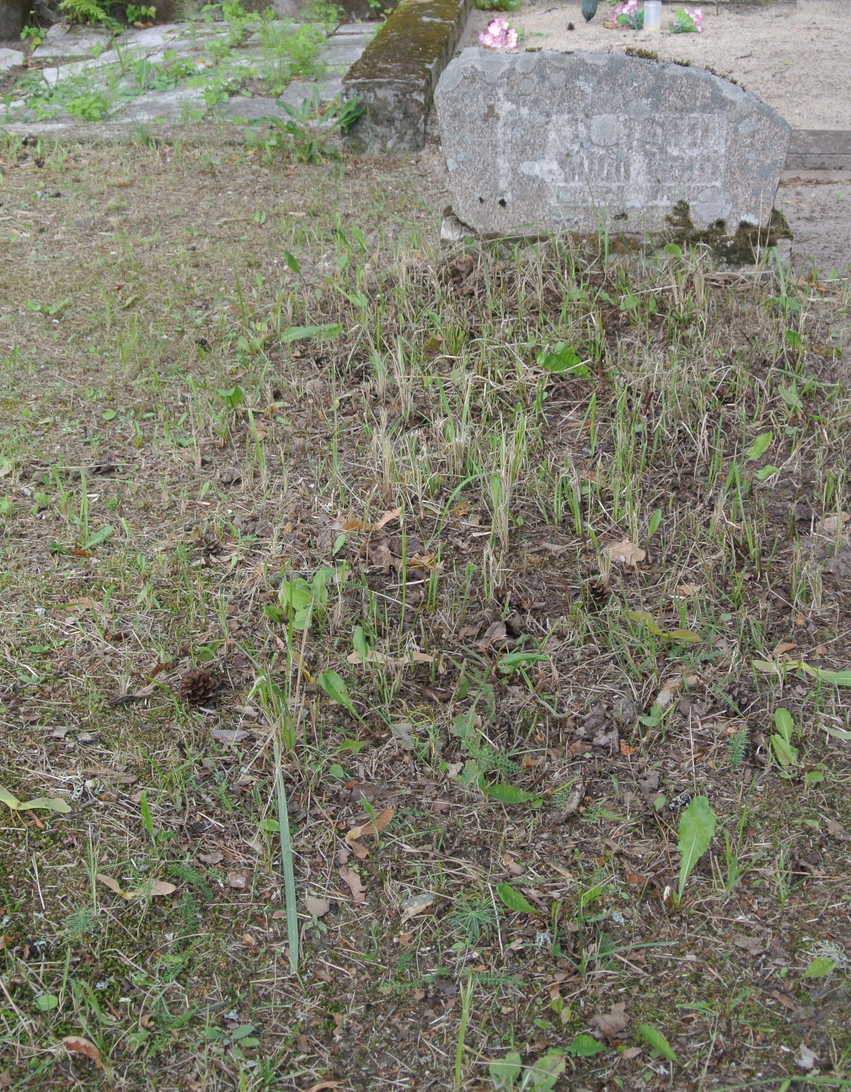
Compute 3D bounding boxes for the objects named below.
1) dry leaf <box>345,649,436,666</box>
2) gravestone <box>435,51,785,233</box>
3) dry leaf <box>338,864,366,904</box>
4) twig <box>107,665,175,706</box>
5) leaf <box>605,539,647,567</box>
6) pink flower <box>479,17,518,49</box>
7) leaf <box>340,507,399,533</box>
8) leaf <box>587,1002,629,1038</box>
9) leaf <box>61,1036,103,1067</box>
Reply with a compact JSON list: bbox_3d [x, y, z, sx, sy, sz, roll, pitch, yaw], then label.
[{"bbox_3d":[-0.040,0.128,1.763,0.100,0.014,0.022,0,27,0],"label":"dry leaf"},{"bbox_3d":[0.376,-0.821,3.129,0.700,0.355,0.110,0,27,0],"label":"gravestone"},{"bbox_3d":[-0.076,0.352,1.603,0.024,0.012,0.056,-11,29,-21],"label":"dry leaf"},{"bbox_3d":[-0.352,0.172,1.914,0.093,0.028,0.035,-20,33,-33],"label":"twig"},{"bbox_3d":[0.271,0.009,2.090,0.060,0.018,0.042,0,27,0],"label":"leaf"},{"bbox_3d":[0.229,-1.601,4.822,0.120,0.090,0.100,0,27,0],"label":"pink flower"},{"bbox_3d":[-0.074,-0.035,2.047,0.079,0.018,0.030,0,27,0],"label":"leaf"},{"bbox_3d":[0.153,0.396,1.290,0.034,0.013,0.030,0,27,0],"label":"leaf"},{"bbox_3d":[-0.311,0.456,1.393,0.044,0.018,0.024,16,31,28],"label":"leaf"}]

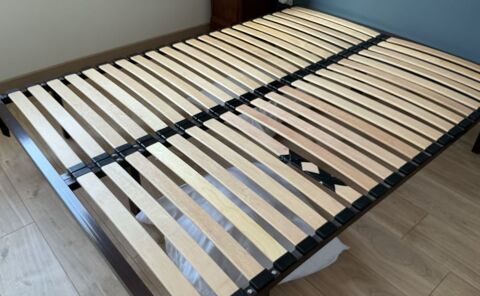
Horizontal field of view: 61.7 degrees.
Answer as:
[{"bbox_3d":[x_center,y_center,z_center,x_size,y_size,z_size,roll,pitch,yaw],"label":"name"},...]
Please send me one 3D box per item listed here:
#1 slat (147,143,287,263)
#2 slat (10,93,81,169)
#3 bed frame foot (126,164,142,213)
[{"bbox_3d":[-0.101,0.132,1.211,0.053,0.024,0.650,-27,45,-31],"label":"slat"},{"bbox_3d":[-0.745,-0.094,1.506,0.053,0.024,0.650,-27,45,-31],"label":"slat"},{"bbox_3d":[-0.392,0.152,1.492,0.037,0.264,0.037,-27,45,-31],"label":"bed frame foot"}]

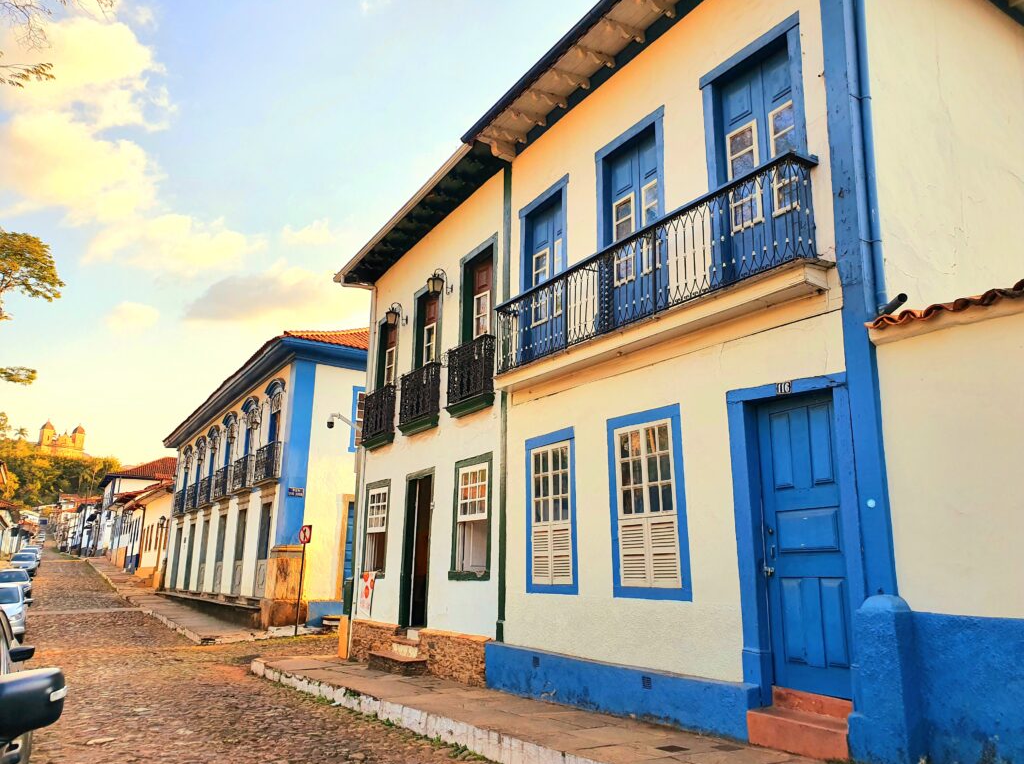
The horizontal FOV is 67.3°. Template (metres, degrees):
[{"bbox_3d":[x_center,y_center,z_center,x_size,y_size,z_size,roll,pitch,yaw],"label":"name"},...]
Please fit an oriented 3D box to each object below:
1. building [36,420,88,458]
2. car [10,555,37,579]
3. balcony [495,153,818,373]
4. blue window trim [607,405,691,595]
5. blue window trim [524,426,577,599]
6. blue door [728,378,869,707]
[{"bbox_3d":[-230.344,30.558,395.000,8.000,21.000,19.000,-11,-17,42],"label":"building"},{"bbox_3d":[-34.912,13.151,55.000,1.730,1.470,4.200,7,-14,-30],"label":"car"},{"bbox_3d":[1.212,-1.029,8.704,0.370,0.959,5.145,7,-14,-30],"label":"balcony"},{"bbox_3d":[1.445,1.297,8.203,0.120,1.967,1.215,7,-14,-30],"label":"blue window trim"},{"bbox_3d":[0.495,1.652,9.766,0.120,2.000,1.150,7,-14,-30],"label":"blue window trim"},{"bbox_3d":[2.442,1.330,6.554,0.200,2.720,1.297,7,-14,-30],"label":"blue door"}]

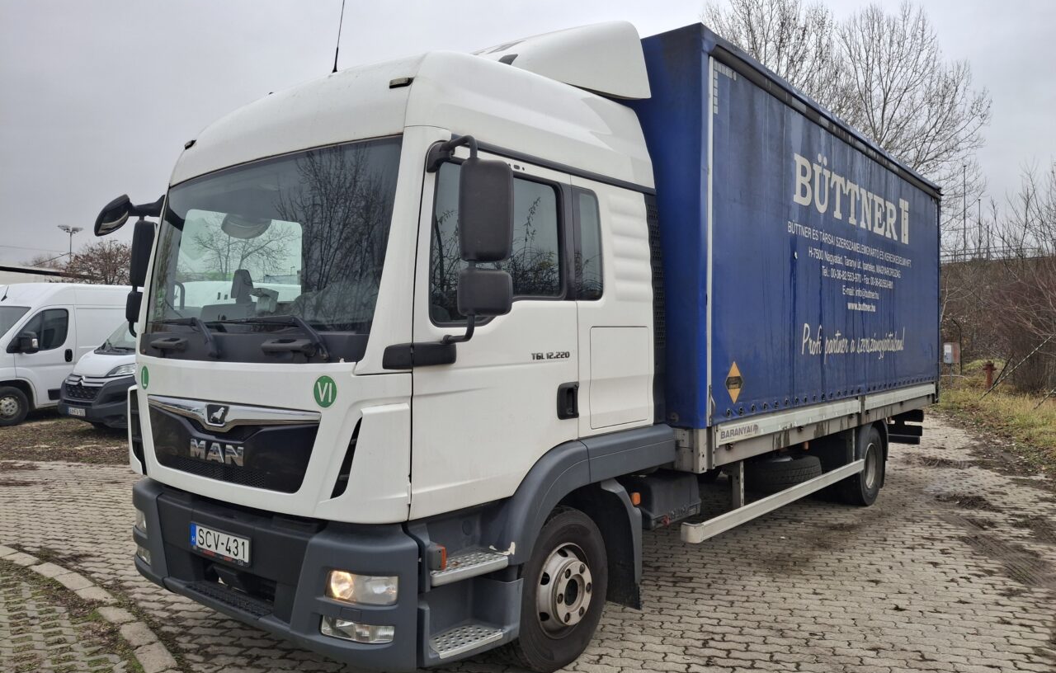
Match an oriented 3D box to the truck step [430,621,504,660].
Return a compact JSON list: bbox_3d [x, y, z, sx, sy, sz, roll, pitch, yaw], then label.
[{"bbox_3d":[-0.285,1.316,3.285,0.370,0.040,0.160,0,0,-43],"label":"truck step"}]

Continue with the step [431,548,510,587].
[{"bbox_3d":[-0.303,0.999,3.308,0.410,0.050,0.190,0,0,-43],"label":"step"}]

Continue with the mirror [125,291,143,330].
[{"bbox_3d":[-2.322,-0.174,4.534,0.115,0.180,0.200,0,0,-31],"label":"mirror"}]

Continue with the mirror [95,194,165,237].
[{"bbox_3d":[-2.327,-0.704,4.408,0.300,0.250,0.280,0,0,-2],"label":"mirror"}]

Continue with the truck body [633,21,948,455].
[{"bbox_3d":[2.030,-0.523,7.671,2.550,2.590,6.340,0,0,39],"label":"truck body"}]

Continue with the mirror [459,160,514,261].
[{"bbox_3d":[-0.159,-0.476,2.880,0.195,0.390,0.110,0,0,26],"label":"mirror"}]

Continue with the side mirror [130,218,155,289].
[{"bbox_3d":[-2.303,-0.494,4.555,0.115,0.395,0.200,0,0,-31],"label":"side mirror"}]

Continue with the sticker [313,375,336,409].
[{"bbox_3d":[-0.808,0.220,3.041,0.130,0.130,0.005,0,0,31],"label":"sticker"}]

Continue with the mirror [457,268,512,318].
[{"bbox_3d":[-0.164,-0.161,2.867,0.195,0.175,0.110,0,0,26],"label":"mirror"}]

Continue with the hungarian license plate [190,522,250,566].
[{"bbox_3d":[-1.417,0.946,3.492,0.520,0.112,0.012,0,0,39],"label":"hungarian license plate"}]

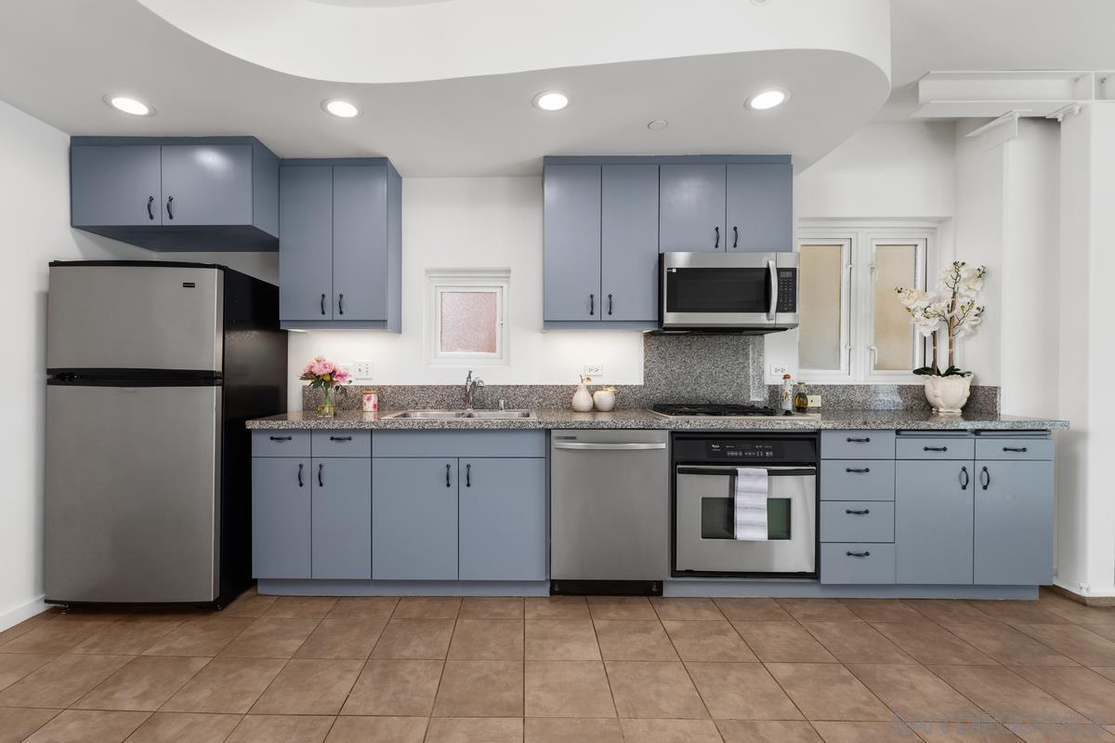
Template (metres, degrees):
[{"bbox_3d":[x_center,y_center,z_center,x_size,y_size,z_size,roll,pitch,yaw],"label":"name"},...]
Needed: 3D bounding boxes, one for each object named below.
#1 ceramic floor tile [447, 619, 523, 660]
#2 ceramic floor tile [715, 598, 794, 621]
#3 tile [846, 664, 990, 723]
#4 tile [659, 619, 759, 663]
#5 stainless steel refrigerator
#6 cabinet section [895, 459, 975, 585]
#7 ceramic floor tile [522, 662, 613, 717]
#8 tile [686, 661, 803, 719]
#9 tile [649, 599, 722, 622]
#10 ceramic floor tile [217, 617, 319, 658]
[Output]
[{"bbox_3d":[-0.306,1.184,2.187,0.318,0.012,0.318,0,0,0],"label":"ceramic floor tile"},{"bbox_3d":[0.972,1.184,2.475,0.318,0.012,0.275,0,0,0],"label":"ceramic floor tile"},{"bbox_3d":[1.334,1.200,1.852,0.324,0.012,0.333,0,0,-1],"label":"tile"},{"bbox_3d":[0.661,1.185,2.178,0.321,0.010,0.324,0,1,-2],"label":"tile"},{"bbox_3d":[-2.035,0.332,2.720,0.825,1.700,0.730,0,0,-1],"label":"stainless steel refrigerator"},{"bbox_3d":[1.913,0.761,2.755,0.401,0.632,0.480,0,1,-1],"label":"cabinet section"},{"bbox_3d":[0.038,1.201,1.877,0.324,0.012,0.333,0,0,-1],"label":"ceramic floor tile"},{"bbox_3d":[0.680,1.189,1.851,0.321,0.010,0.324,0,1,-2],"label":"tile"},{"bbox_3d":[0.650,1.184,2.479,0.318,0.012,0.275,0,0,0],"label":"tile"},{"bbox_3d":[-1.260,1.184,2.201,0.318,0.012,0.318,0,0,0],"label":"ceramic floor tile"}]

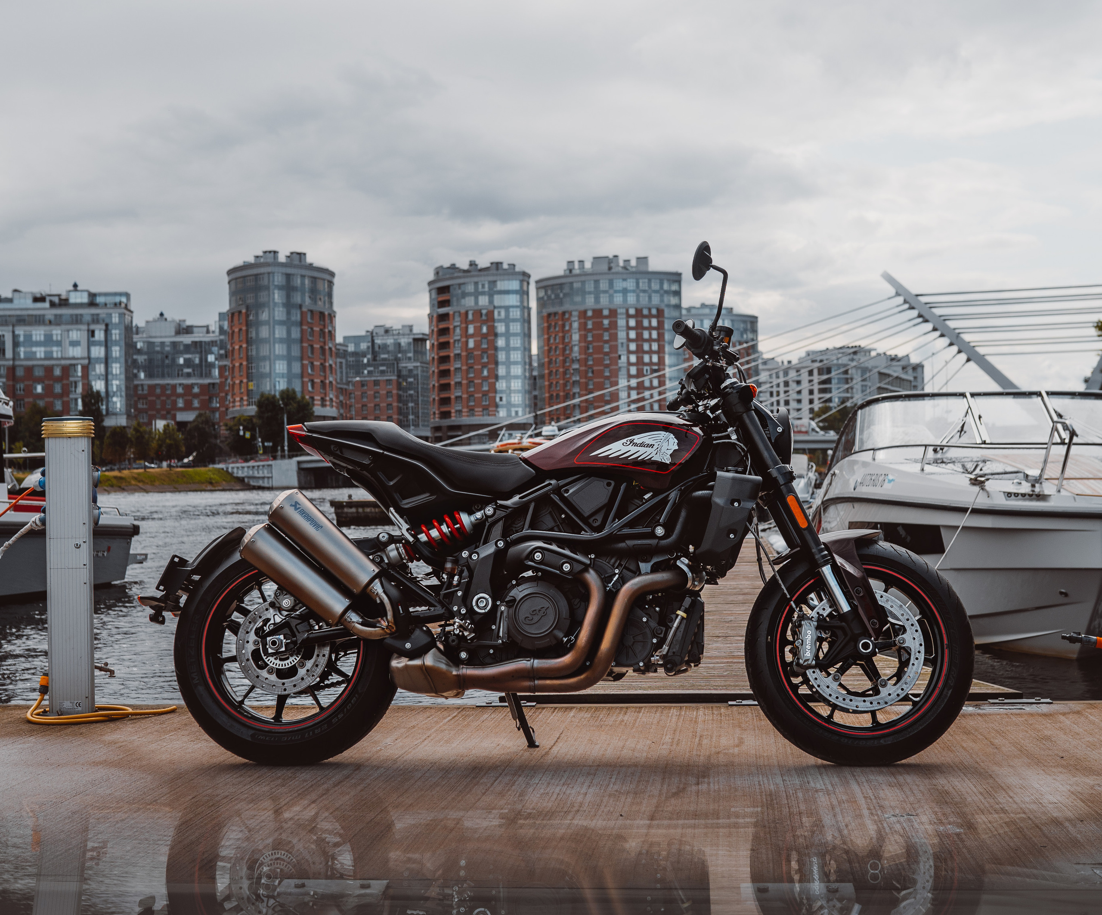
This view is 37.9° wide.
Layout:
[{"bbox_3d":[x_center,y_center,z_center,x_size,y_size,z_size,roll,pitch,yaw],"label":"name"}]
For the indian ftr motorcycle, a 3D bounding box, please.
[{"bbox_3d":[-0.005,0.171,4.358,2.235,1.310,0.870,-1,-9,6],"label":"indian ftr motorcycle"}]

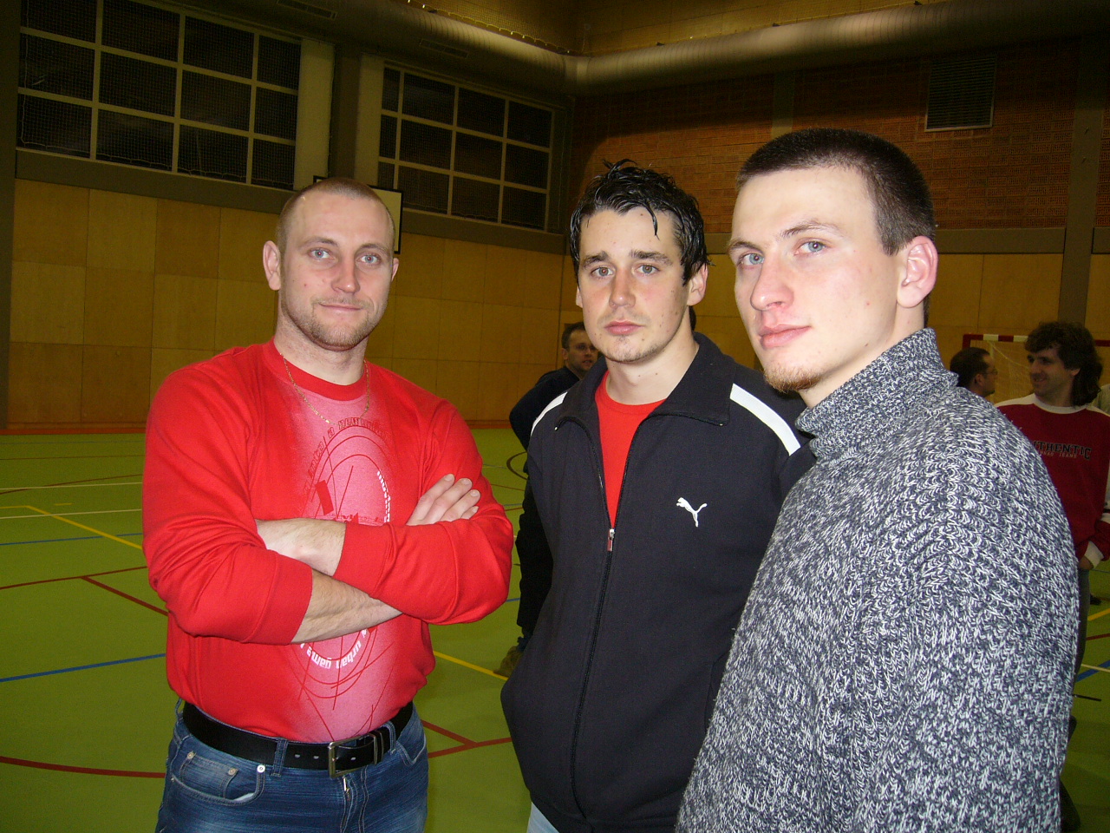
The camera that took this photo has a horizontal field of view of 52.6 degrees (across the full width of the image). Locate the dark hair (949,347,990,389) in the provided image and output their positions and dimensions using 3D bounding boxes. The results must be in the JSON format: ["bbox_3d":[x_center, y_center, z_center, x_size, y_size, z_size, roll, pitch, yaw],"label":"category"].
[{"bbox_3d":[2.034,-0.236,5.500,0.200,0.190,0.165,3,4,-15],"label":"dark hair"}]

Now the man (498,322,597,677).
[{"bbox_3d":[0.066,0.406,5.500,0.600,1.720,0.420,2,4,-22],"label":"man"}]

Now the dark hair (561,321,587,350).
[{"bbox_3d":[0.130,-0.389,5.500,0.170,0.155,0.190,1,5,-35],"label":"dark hair"}]

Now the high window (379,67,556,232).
[{"bbox_3d":[-1.532,-4.803,20.598,0.150,2.330,4.110,7,5,44],"label":"high window"}]

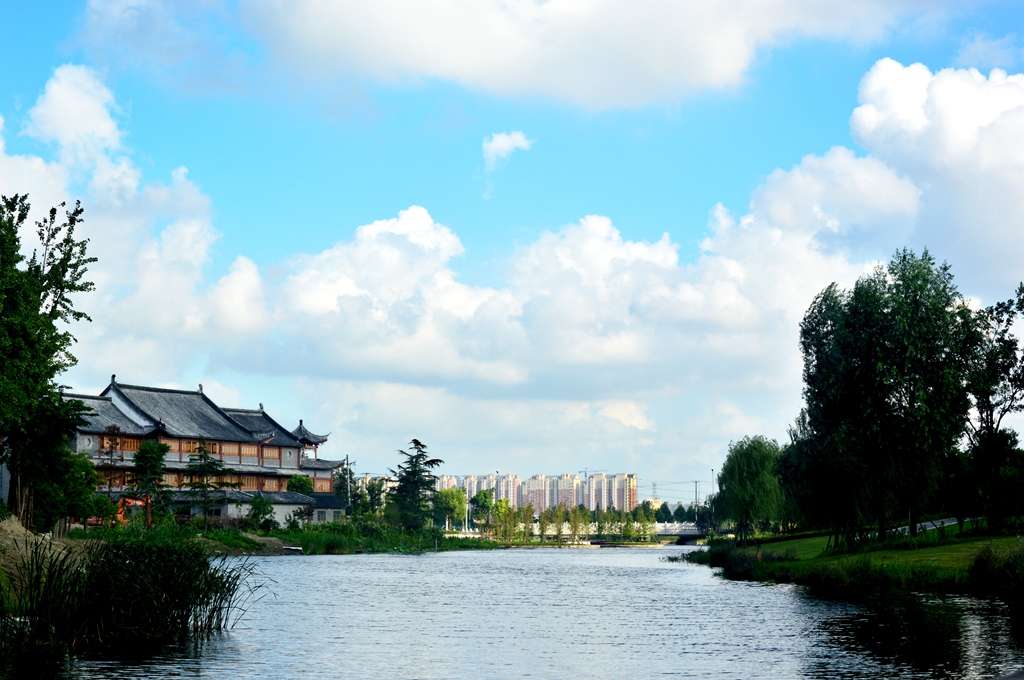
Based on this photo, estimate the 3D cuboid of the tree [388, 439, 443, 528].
[{"bbox_3d":[-9.887,14.958,195.000,5.500,9.600,5.400,0,-6,0],"label":"tree"}]

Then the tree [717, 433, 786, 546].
[{"bbox_3d":[16.917,10.675,135.000,4.800,7.950,4.800,0,-6,0],"label":"tree"}]

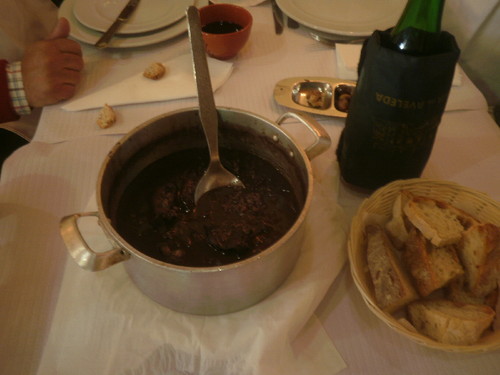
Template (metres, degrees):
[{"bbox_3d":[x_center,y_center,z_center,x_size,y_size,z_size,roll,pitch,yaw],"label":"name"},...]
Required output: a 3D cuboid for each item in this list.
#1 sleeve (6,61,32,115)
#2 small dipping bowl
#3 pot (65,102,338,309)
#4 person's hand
[{"bbox_3d":[-0.322,-0.140,0.628,0.035,0.065,0.070,-14,52,-13],"label":"sleeve"},{"bbox_3d":[-0.042,-0.255,0.749,0.093,0.061,0.093,1,51,-1],"label":"small dipping bowl"},{"bbox_3d":[-0.044,0.019,0.499,0.294,0.099,0.220,-27,56,-22],"label":"pot"},{"bbox_3d":[-0.293,-0.182,0.662,0.100,0.085,0.085,-14,52,-13],"label":"person's hand"}]

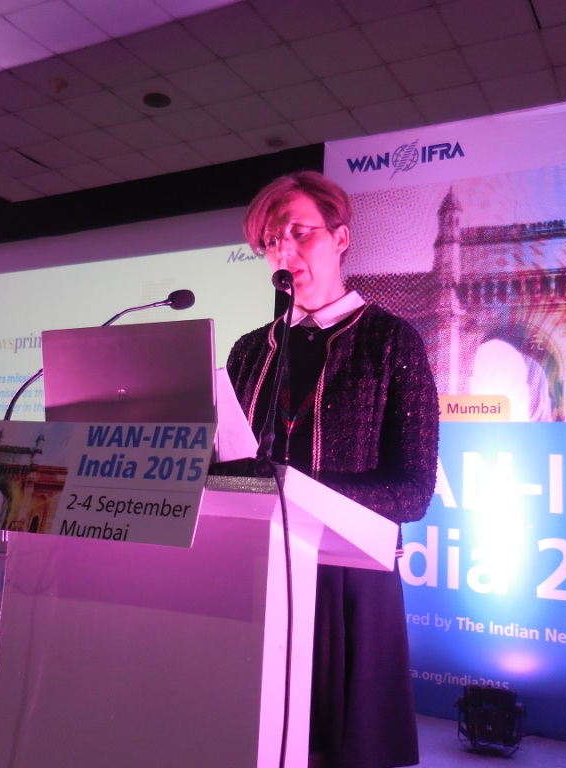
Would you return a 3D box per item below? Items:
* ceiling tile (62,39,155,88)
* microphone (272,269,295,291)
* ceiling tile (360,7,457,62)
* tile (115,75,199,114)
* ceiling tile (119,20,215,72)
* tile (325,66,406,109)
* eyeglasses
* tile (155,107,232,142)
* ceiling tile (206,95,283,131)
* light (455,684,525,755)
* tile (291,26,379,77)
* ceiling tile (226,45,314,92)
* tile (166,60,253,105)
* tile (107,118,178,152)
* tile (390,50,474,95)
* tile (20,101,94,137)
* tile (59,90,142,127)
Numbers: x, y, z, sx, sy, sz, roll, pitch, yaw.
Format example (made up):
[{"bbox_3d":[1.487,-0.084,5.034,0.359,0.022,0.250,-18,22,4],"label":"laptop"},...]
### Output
[{"bbox_3d":[-1.435,-2.690,6.227,0.600,0.020,0.600,-1,-7,27],"label":"ceiling tile"},{"bbox_3d":[-0.001,-0.164,1.160,0.035,0.035,0.045,3,11,-9],"label":"microphone"},{"bbox_3d":[0.963,-2.661,5.639,0.600,0.025,0.600,-1,-7,28],"label":"ceiling tile"},{"bbox_3d":[-1.157,-2.617,6.748,0.595,0.020,0.595,-1,-7,28],"label":"tile"},{"bbox_3d":[-0.910,-2.701,5.944,0.600,0.025,0.600,-1,-7,28],"label":"ceiling tile"},{"bbox_3d":[0.715,-2.579,6.440,0.595,0.020,0.595,-1,-7,28],"label":"tile"},{"bbox_3d":[0.046,-0.283,1.472,0.138,0.045,0.140,-11,6,40],"label":"eyeglasses"},{"bbox_3d":[-0.879,-2.553,7.276,0.595,0.020,0.595,-1,-7,28],"label":"tile"},{"bbox_3d":[-0.350,-2.565,7.006,0.600,0.020,0.600,-1,-7,27],"label":"ceiling tile"},{"bbox_3d":[0.905,1.412,3.152,0.275,0.250,0.220,-1,-7,28],"label":"light"},{"bbox_3d":[0.437,-2.644,5.912,0.595,0.020,0.595,-1,-7,28],"label":"tile"},{"bbox_3d":[-0.094,-2.642,6.201,0.600,0.020,0.600,-1,-7,27],"label":"ceiling tile"},{"bbox_3d":[-0.633,-2.634,6.472,0.600,0.025,0.600,-1,-7,28],"label":"tile"},{"bbox_3d":[-1.414,-2.545,7.561,0.600,0.020,0.600,-1,-7,27],"label":"tile"},{"bbox_3d":[1.246,-2.588,6.162,0.595,0.020,0.595,-1,-7,28],"label":"tile"},{"bbox_3d":[-2.223,-2.603,7.309,0.600,0.020,0.600,-1,-7,27],"label":"tile"},{"bbox_3d":[-1.688,-2.608,7.027,0.595,0.020,0.595,-1,-7,28],"label":"tile"}]

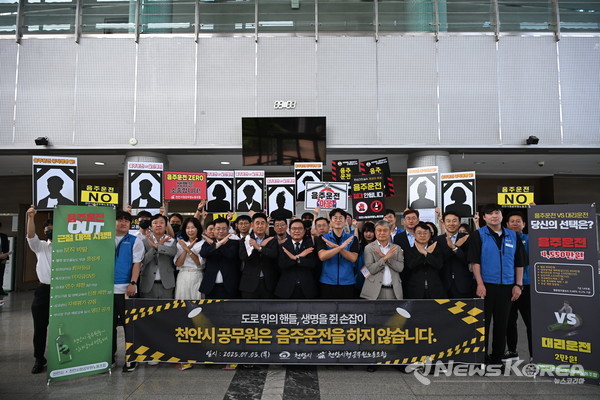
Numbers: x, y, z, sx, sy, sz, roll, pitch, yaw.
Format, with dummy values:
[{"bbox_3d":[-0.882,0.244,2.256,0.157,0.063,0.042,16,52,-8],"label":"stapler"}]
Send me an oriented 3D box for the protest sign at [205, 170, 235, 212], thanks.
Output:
[{"bbox_3d":[-1.155,-0.119,5.736,0.420,0.594,0.015,0,4,-6],"label":"protest sign"}]

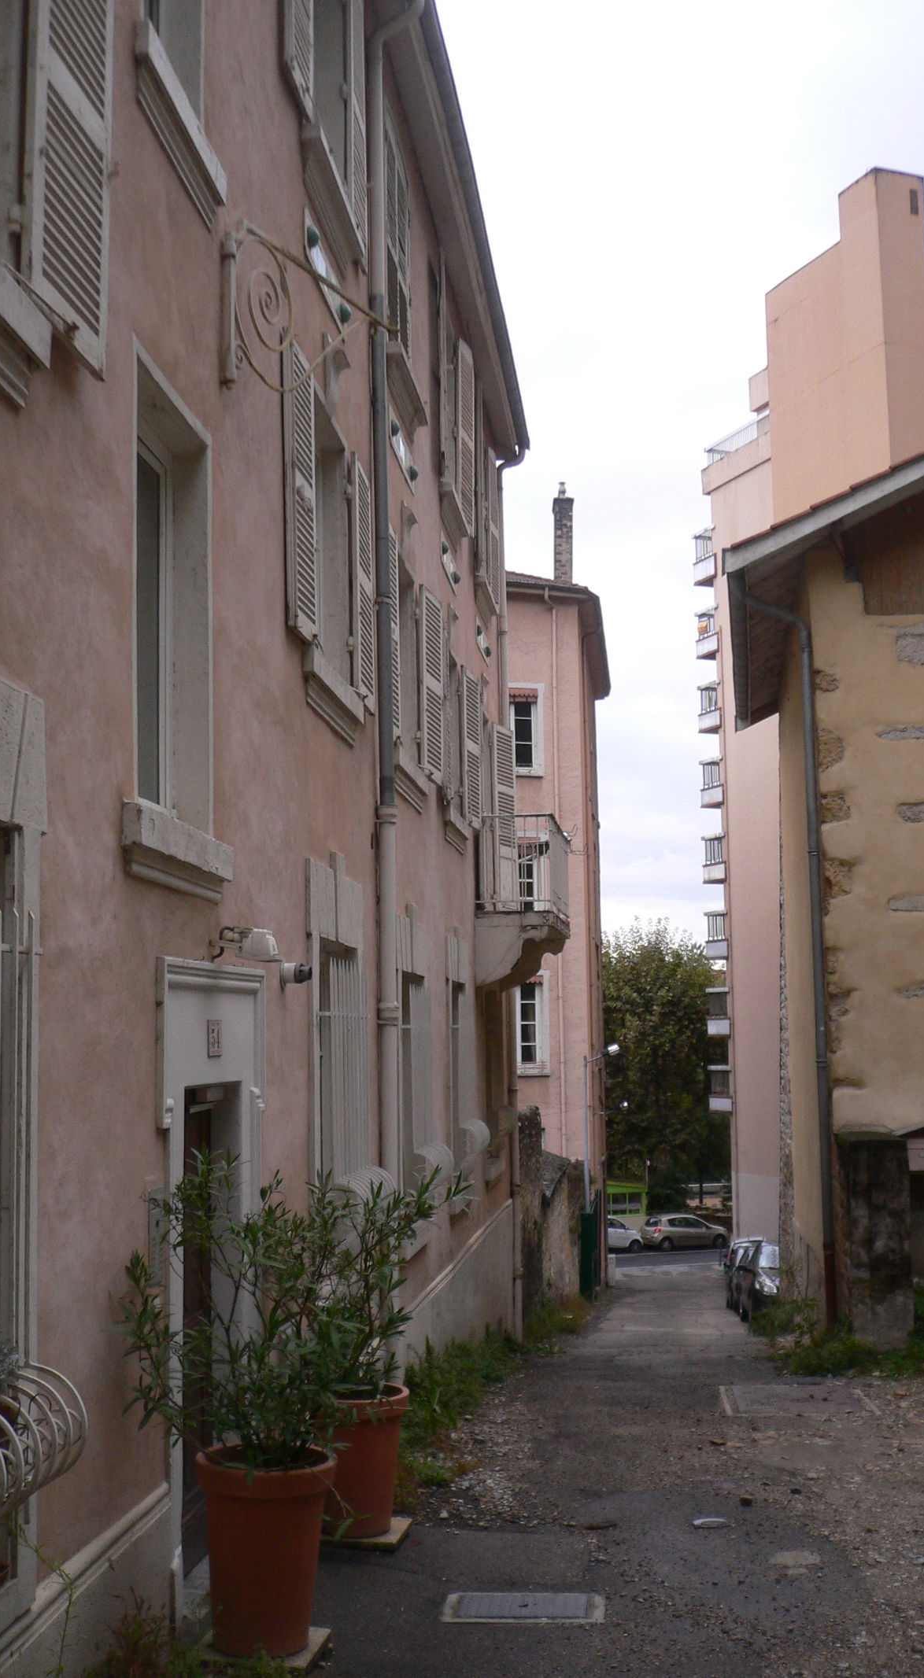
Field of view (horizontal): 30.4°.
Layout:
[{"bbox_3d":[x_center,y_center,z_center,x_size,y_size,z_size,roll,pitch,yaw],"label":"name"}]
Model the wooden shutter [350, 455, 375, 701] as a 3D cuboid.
[{"bbox_3d":[-0.641,-1.641,11.077,0.050,1.560,0.540,-2,-7,7],"label":"wooden shutter"}]

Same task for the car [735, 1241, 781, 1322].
[{"bbox_3d":[6.038,8.129,31.539,1.700,1.480,3.950,-2,-13,6],"label":"car"}]

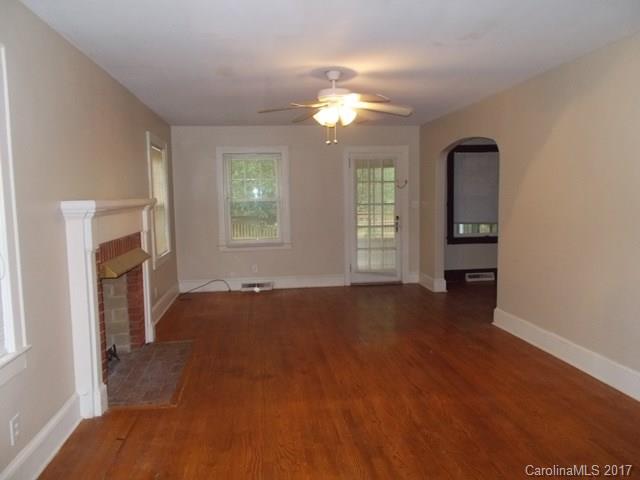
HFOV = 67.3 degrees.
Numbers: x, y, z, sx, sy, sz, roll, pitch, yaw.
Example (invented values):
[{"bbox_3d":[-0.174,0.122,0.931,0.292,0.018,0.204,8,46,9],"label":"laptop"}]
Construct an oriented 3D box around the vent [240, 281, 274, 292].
[{"bbox_3d":[-0.948,0.703,7.218,0.474,0.125,0.070,-2,5,-7],"label":"vent"}]

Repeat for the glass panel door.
[{"bbox_3d":[0.865,-0.315,7.433,0.842,2.020,0.050,-2,5,-7],"label":"glass panel door"}]

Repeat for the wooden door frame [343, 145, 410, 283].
[{"bbox_3d":[0.872,-0.360,7.452,1.016,2.135,0.125,-2,5,-7],"label":"wooden door frame"}]

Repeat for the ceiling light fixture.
[{"bbox_3d":[0.129,-1.115,4.089,1.340,0.590,1.320,-2,5,-7],"label":"ceiling light fixture"}]

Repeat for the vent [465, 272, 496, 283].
[{"bbox_3d":[2.574,0.595,7.693,0.500,0.130,0.050,-2,5,-7],"label":"vent"}]

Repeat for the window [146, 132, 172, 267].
[{"bbox_3d":[-1.991,-0.478,5.941,0.100,1.530,1.080,-2,5,-7],"label":"window"}]

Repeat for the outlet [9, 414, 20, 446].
[{"bbox_3d":[-1.447,0.904,2.287,0.010,0.120,0.083,-2,5,-7],"label":"outlet"}]

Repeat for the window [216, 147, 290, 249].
[{"bbox_3d":[-0.975,-0.608,7.166,1.090,1.526,0.100,-2,5,-7],"label":"window"}]

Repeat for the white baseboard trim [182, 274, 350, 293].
[{"bbox_3d":[-0.847,0.665,7.267,2.505,0.187,0.022,-2,5,-7],"label":"white baseboard trim"}]

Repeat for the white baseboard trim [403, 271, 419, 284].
[{"bbox_3d":[1.467,0.597,7.570,0.214,0.187,0.022,-2,5,-7],"label":"white baseboard trim"}]

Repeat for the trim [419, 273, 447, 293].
[{"bbox_3d":[1.684,0.621,7.254,0.177,0.190,0.687,-2,5,-7],"label":"trim"}]

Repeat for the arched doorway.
[{"bbox_3d":[1.838,-0.190,5.974,0.155,2.038,1.795,-2,5,-7],"label":"arched doorway"}]

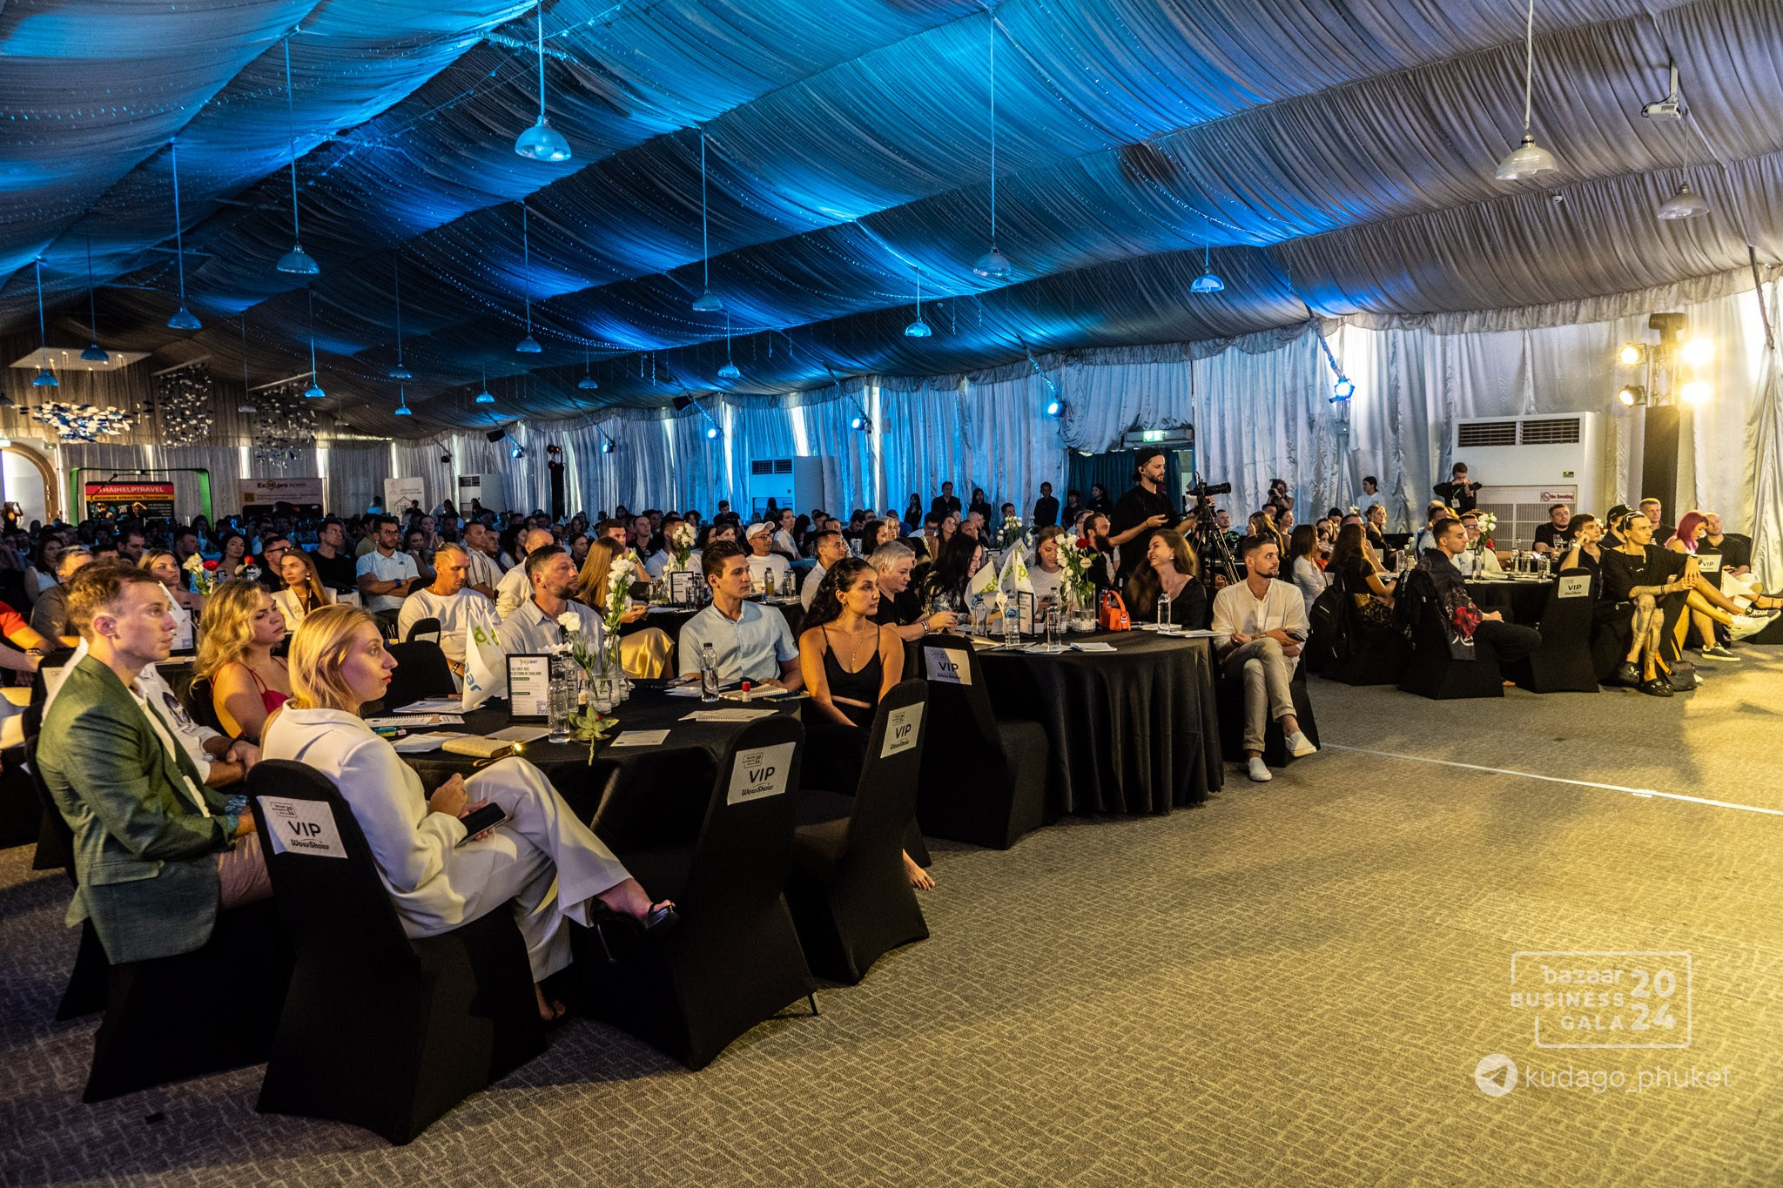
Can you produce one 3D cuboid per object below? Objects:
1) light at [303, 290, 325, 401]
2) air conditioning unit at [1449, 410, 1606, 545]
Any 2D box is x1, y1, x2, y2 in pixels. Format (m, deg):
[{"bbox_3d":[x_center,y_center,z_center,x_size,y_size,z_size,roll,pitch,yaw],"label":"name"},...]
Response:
[{"bbox_3d":[-11.985,-5.253,24.541,0.370,2.340,0.370,-1,5,0],"label":"light"},{"bbox_3d":[7.648,-0.941,14.315,1.600,2.370,0.660,4,6,44],"label":"air conditioning unit"}]

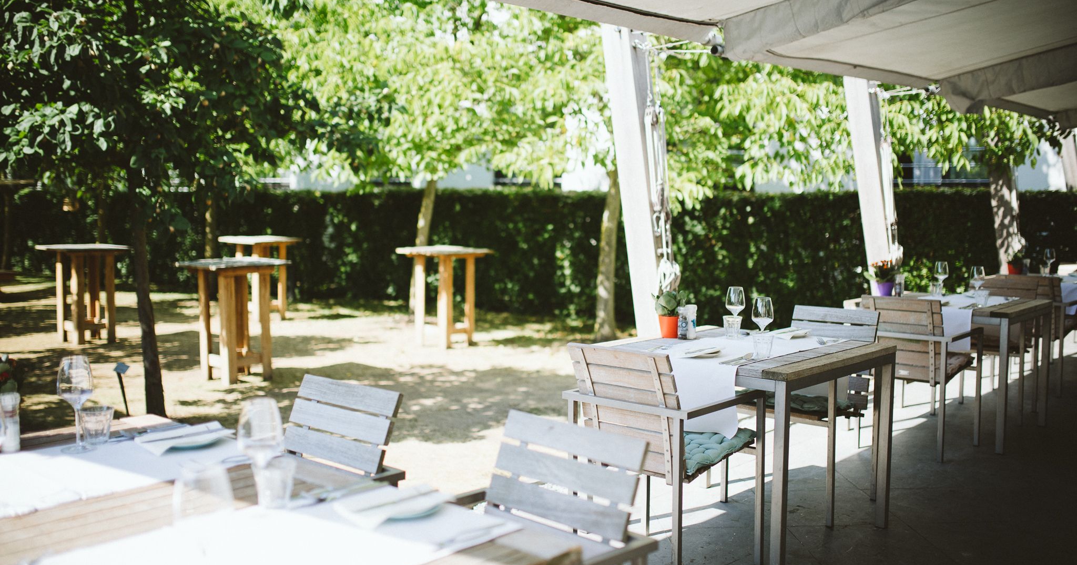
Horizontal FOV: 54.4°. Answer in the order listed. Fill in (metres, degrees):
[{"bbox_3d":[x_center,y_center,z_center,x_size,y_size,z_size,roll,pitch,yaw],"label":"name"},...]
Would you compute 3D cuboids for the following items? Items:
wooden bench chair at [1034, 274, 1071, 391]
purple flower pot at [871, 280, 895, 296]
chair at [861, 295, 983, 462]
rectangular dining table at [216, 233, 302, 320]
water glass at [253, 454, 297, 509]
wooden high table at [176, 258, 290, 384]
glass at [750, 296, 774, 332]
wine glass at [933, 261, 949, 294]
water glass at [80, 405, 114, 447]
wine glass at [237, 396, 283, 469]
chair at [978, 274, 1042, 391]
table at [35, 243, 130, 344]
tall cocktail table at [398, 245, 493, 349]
[{"bbox_3d":[3.477,0.341,7.355,0.537,0.828,0.563,5,7,40],"label":"wooden bench chair"},{"bbox_3d":[2.058,0.044,6.217,0.115,0.100,0.115,1,5,0],"label":"purple flower pot"},{"bbox_3d":[2.051,0.481,5.639,0.520,0.830,0.590,5,7,40],"label":"chair"},{"bbox_3d":[-3.787,-0.035,14.298,0.785,1.100,0.785,5,7,41],"label":"rectangular dining table"},{"bbox_3d":[-0.507,0.383,2.013,0.082,0.088,0.082,1,5,0],"label":"water glass"},{"bbox_3d":[-2.859,0.371,9.893,0.785,1.100,0.785,5,7,41],"label":"wooden high table"},{"bbox_3d":[0.850,0.164,3.957,0.084,0.215,0.084,5,7,41],"label":"glass"},{"bbox_3d":[2.493,-0.026,6.471,0.085,0.206,0.085,5,7,40],"label":"wine glass"},{"bbox_3d":[-1.041,0.337,2.469,0.079,0.087,0.079,5,7,41],"label":"water glass"},{"bbox_3d":[-0.512,0.322,1.946,0.083,0.216,0.083,5,7,41],"label":"wine glass"},{"bbox_3d":[2.838,0.411,6.555,0.520,0.830,0.580,5,7,40],"label":"chair"},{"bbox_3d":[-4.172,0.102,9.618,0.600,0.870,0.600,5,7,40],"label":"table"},{"bbox_3d":[-1.082,0.180,12.183,0.785,1.100,0.785,4,6,35],"label":"tall cocktail table"}]

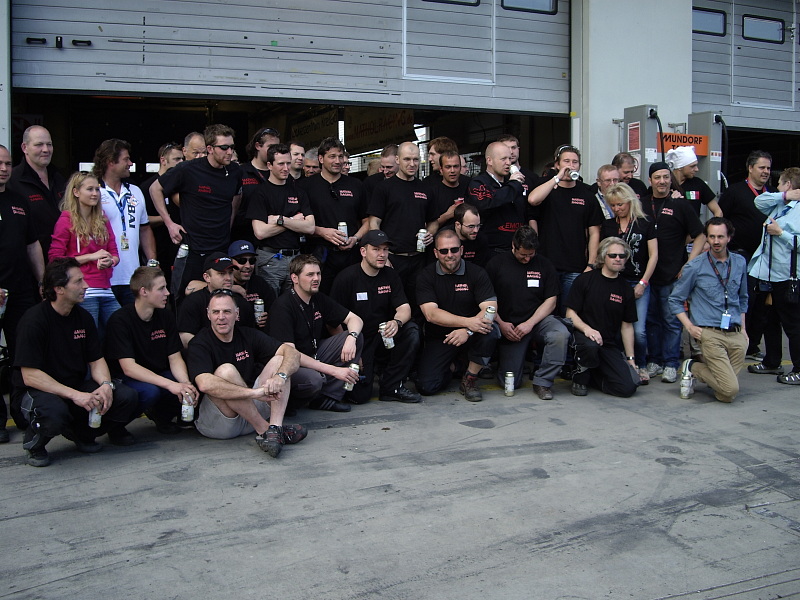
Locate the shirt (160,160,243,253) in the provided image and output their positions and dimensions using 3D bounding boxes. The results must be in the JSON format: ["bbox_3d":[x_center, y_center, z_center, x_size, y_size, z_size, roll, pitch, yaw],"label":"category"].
[{"bbox_3d":[-1.264,-0.614,5.650,0.530,0.630,0.310,-4,6,-36],"label":"shirt"}]

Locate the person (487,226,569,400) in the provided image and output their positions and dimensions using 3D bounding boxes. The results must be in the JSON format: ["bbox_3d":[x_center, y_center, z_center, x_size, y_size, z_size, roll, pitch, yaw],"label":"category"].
[{"bbox_3d":[0.963,0.057,6.630,0.640,1.220,0.800,0,5,-2],"label":"person"}]

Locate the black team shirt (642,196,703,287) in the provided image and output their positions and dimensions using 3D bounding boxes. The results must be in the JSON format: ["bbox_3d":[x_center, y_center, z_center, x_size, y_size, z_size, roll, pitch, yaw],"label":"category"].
[{"bbox_3d":[2.141,-0.471,6.950,0.550,0.720,0.320,3,6,25],"label":"black team shirt"}]

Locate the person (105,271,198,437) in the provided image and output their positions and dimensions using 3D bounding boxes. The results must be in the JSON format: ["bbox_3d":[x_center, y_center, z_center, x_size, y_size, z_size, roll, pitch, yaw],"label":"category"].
[{"bbox_3d":[-1.510,0.291,5.380,0.680,0.990,0.560,5,7,43],"label":"person"}]

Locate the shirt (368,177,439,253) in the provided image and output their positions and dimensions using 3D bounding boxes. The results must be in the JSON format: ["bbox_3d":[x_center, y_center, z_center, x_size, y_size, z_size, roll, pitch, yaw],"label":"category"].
[{"bbox_3d":[0.030,-0.633,6.580,0.550,0.600,0.320,-2,6,-18],"label":"shirt"}]

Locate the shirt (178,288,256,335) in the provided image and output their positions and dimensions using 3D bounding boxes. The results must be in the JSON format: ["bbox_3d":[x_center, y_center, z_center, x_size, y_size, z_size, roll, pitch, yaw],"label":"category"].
[{"bbox_3d":[-1.164,0.215,5.600,0.520,0.560,0.320,-3,6,-32],"label":"shirt"}]

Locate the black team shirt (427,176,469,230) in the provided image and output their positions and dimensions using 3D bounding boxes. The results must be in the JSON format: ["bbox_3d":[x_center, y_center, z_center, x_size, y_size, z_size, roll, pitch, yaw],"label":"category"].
[{"bbox_3d":[0.399,-0.639,6.800,0.500,0.670,0.290,-1,5,-8],"label":"black team shirt"}]

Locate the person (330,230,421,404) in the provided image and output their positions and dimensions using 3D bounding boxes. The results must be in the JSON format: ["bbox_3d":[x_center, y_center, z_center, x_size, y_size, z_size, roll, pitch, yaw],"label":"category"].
[{"bbox_3d":[-0.180,0.086,6.450,0.640,1.200,0.760,-2,6,-18],"label":"person"}]

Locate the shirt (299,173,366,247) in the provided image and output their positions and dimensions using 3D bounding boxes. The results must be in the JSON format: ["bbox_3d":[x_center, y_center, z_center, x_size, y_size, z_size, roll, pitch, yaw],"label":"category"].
[{"bbox_3d":[-0.492,-0.645,6.400,0.540,0.600,0.320,-2,6,-16],"label":"shirt"}]

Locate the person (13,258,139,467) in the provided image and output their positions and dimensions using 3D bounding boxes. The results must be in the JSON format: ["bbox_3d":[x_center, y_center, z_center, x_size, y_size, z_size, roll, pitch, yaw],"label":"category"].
[{"bbox_3d":[-1.739,0.298,4.750,0.680,1.020,0.580,4,7,40],"label":"person"}]

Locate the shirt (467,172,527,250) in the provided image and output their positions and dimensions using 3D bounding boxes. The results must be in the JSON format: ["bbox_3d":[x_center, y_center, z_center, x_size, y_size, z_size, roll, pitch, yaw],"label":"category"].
[{"bbox_3d":[0.746,-0.676,6.750,0.480,0.620,0.360,-4,7,-36],"label":"shirt"}]

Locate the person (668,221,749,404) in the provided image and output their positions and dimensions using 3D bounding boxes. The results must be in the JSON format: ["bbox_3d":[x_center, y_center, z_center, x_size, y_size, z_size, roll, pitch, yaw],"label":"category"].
[{"bbox_3d":[2.277,0.040,6.460,0.600,1.280,0.680,-1,5,-10],"label":"person"}]

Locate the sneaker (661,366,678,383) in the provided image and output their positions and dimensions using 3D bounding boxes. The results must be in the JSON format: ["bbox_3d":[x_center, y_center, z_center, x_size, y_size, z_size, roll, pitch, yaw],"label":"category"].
[{"bbox_3d":[2.118,0.585,6.880,0.115,0.120,0.300,2,6,22],"label":"sneaker"}]

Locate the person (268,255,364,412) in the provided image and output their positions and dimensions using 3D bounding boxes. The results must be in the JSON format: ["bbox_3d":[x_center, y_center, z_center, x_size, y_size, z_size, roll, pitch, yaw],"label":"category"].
[{"bbox_3d":[-0.553,0.206,5.750,0.680,1.020,0.560,4,7,40],"label":"person"}]

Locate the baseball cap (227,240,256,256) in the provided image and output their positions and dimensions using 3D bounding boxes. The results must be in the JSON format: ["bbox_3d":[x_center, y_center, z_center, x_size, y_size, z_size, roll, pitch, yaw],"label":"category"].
[{"bbox_3d":[-1.040,-0.336,5.780,0.175,0.130,0.260,-3,6,-27],"label":"baseball cap"}]

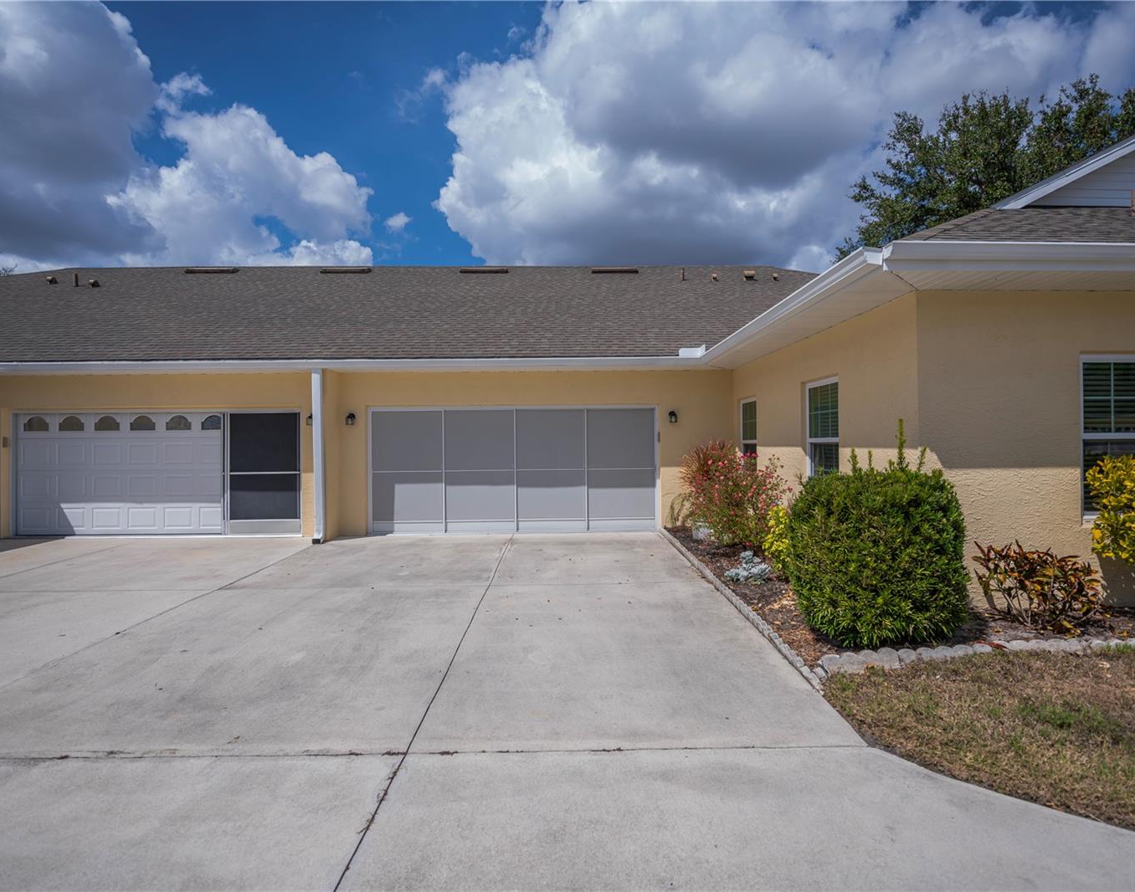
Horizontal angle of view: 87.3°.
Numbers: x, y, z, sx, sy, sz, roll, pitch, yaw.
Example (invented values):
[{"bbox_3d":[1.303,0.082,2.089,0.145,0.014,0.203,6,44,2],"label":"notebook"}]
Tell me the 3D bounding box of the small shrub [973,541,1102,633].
[{"bbox_3d":[3.760,1.106,4.800,0.900,0.700,0.750,-1,0,-1],"label":"small shrub"}]

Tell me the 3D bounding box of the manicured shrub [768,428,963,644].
[{"bbox_3d":[2.430,0.684,4.800,1.380,1.550,1.270,-1,0,-1],"label":"manicured shrub"}]

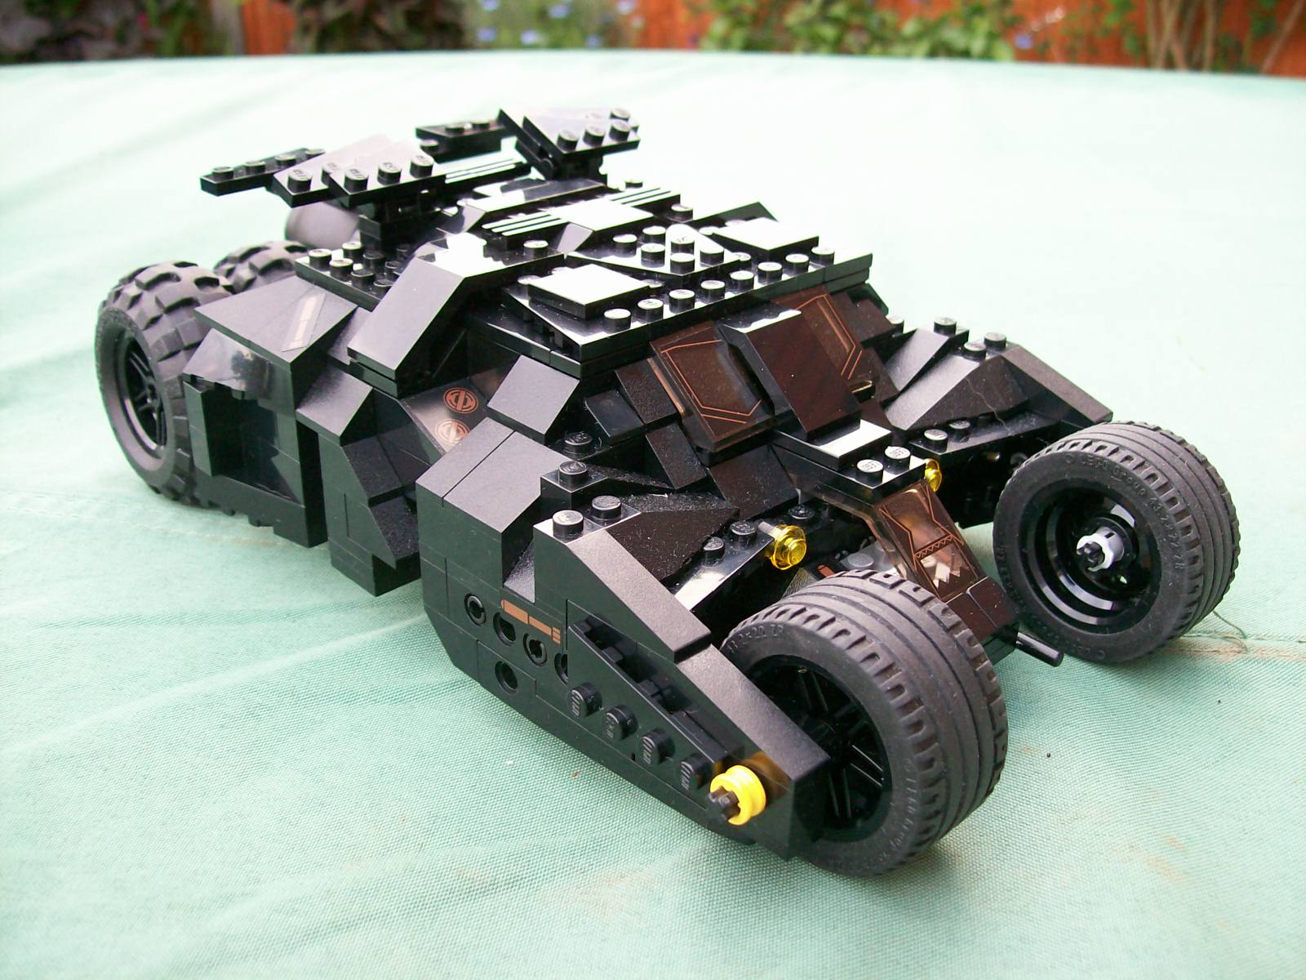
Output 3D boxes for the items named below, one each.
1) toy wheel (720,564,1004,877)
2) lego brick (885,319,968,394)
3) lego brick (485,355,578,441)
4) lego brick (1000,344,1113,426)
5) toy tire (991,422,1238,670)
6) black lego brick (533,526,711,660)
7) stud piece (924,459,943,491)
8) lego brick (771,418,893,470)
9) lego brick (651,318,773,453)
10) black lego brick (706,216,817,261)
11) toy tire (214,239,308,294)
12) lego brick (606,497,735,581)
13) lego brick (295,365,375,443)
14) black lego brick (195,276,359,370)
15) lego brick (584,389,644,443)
[{"bbox_3d":[0.031,0.036,0.211,0.022,0.043,0.043,-23,37,-39],"label":"toy wheel"},{"bbox_3d":[0.056,-0.028,0.283,0.024,0.011,0.008,-23,36,-38],"label":"lego brick"},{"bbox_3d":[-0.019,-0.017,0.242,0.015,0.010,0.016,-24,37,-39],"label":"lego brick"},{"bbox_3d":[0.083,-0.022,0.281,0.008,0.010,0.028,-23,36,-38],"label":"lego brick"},{"bbox_3d":[0.089,0.010,0.261,0.022,0.043,0.043,-19,34,-37],"label":"toy tire"},{"bbox_3d":[-0.005,0.014,0.211,0.008,0.010,0.032,-24,37,-39],"label":"black lego brick"},{"bbox_3d":[0.052,-0.002,0.262,0.008,0.008,0.005,-23,36,-38],"label":"stud piece"},{"bbox_3d":[0.032,-0.010,0.252,0.016,0.003,0.016,-24,37,-39],"label":"lego brick"},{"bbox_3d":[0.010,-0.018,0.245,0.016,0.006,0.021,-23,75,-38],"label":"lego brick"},{"bbox_3d":[0.023,-0.051,0.278,0.016,0.003,0.016,-23,36,-38],"label":"black lego brick"},{"bbox_3d":[-0.089,-0.033,0.335,0.026,0.056,0.056,-23,36,-38],"label":"toy tire"},{"bbox_3d":[0.004,0.005,0.225,0.032,0.010,0.016,-23,36,-38],"label":"lego brick"},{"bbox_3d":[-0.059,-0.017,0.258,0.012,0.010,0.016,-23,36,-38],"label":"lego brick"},{"bbox_3d":[-0.074,-0.036,0.272,0.019,0.009,0.037,-23,36,-38],"label":"black lego brick"},{"bbox_3d":[-0.007,-0.013,0.235,0.008,0.006,0.008,-23,36,-38],"label":"lego brick"}]

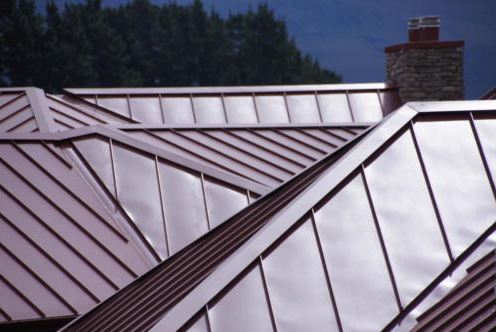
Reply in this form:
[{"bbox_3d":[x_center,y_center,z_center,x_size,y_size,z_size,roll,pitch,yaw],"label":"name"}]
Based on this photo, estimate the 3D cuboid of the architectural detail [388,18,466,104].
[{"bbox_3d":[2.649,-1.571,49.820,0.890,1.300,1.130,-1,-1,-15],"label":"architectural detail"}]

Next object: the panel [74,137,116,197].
[{"bbox_3d":[-1.649,0.021,35.881,0.396,0.030,1.214,-1,34,-6],"label":"panel"}]

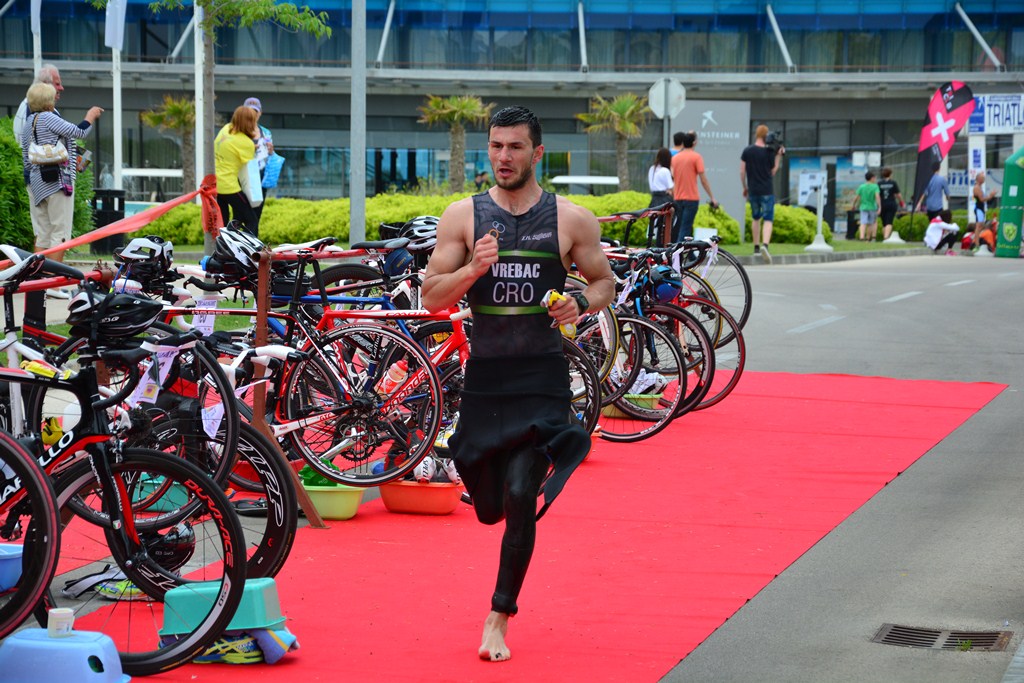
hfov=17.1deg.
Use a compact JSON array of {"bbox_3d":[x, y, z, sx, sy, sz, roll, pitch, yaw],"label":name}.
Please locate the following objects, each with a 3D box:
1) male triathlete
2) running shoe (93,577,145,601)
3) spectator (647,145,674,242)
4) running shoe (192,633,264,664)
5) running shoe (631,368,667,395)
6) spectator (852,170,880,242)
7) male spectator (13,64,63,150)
[{"bbox_3d":[0.020,0.121,10.620,0.600,1.720,0.620,1,3,8],"label":"male triathlete"},{"bbox_3d":[-1.308,0.840,11.800,0.285,0.110,0.105,1,3,12],"label":"running shoe"},{"bbox_3d":[2.007,-1.865,46.300,0.430,1.570,0.360,1,3,9],"label":"spectator"},{"bbox_3d":[-0.891,0.921,10.330,0.300,0.105,0.110,0,3,-6],"label":"running shoe"},{"bbox_3d":[0.760,0.237,19.300,0.270,0.120,0.100,-28,-2,10],"label":"running shoe"},{"bbox_3d":[7.373,-2.808,71.000,0.520,1.460,0.360,1,3,9],"label":"spectator"},{"bbox_3d":[-3.582,-1.231,26.100,0.420,1.770,0.550,-1,4,-18],"label":"male spectator"}]

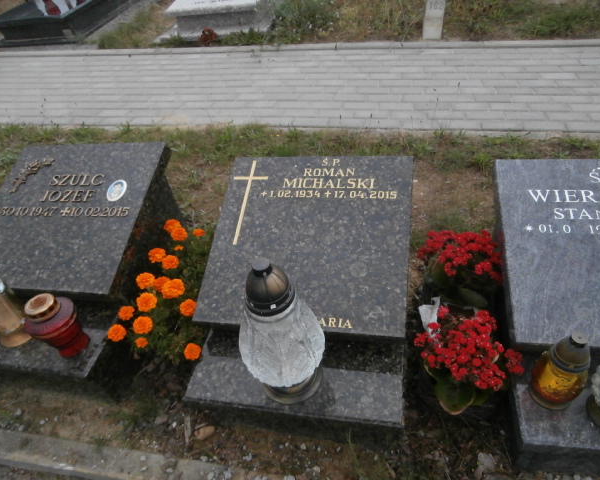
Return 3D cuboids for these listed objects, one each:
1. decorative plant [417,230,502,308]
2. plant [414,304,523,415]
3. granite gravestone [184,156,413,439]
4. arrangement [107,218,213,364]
[{"bbox_3d":[0.474,0.106,1.372,0.230,0.220,0.230,2,39,13],"label":"decorative plant"},{"bbox_3d":[0.417,0.324,1.163,0.230,0.210,0.240,2,39,13],"label":"plant"},{"bbox_3d":[0.024,0.117,1.365,0.606,0.454,0.735,2,39,13],"label":"granite gravestone"},{"bbox_3d":[-0.385,0.171,1.555,0.300,0.190,0.580,2,39,13],"label":"arrangement"}]

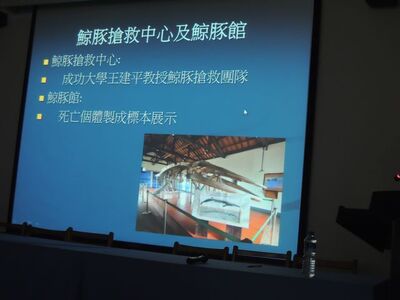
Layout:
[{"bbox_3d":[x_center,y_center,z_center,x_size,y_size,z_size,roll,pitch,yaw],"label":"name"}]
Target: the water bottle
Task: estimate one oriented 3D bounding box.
[{"bbox_3d":[0.538,0.515,3.100,0.065,0.227,0.065,5,-6,0],"label":"water bottle"}]

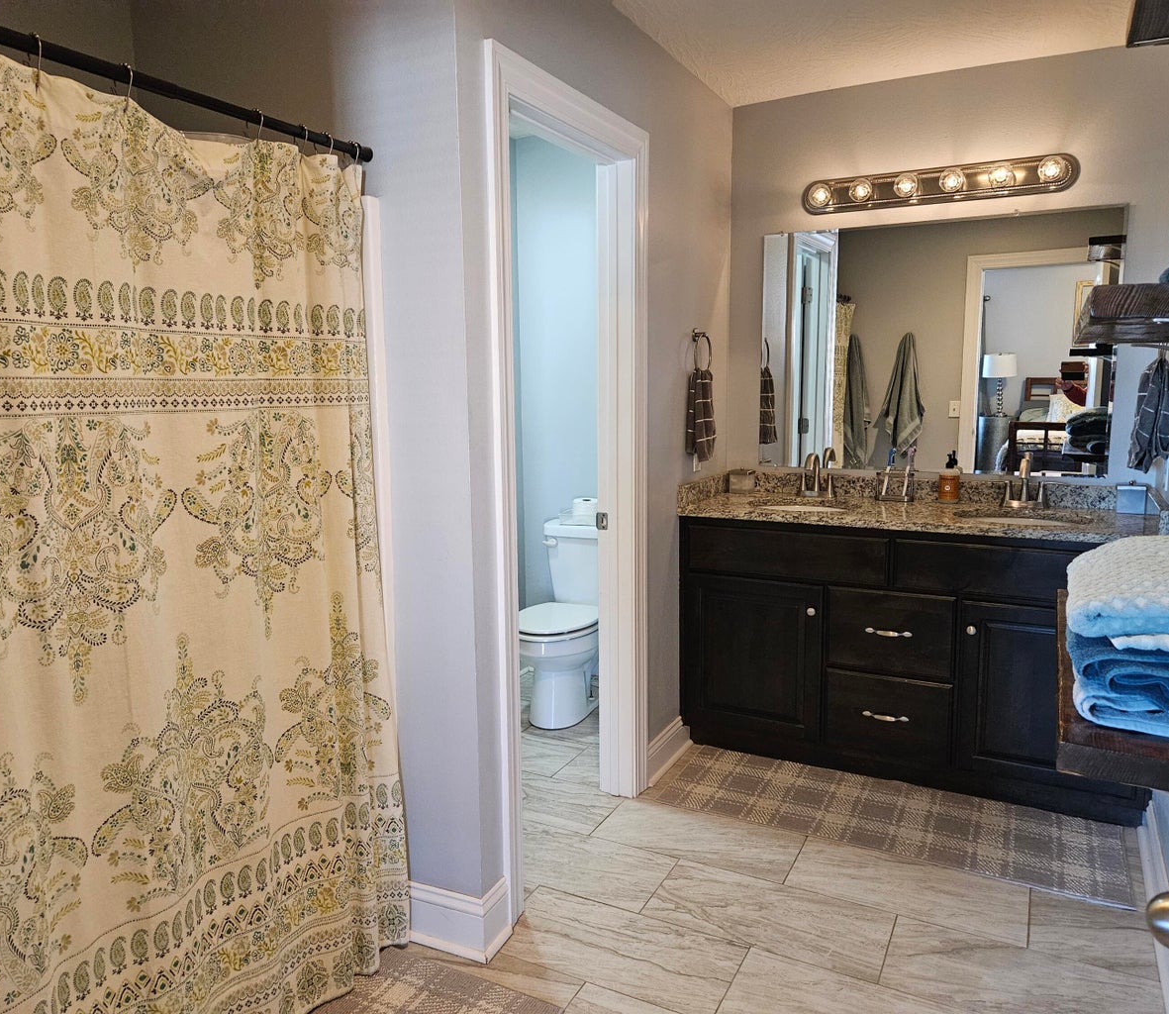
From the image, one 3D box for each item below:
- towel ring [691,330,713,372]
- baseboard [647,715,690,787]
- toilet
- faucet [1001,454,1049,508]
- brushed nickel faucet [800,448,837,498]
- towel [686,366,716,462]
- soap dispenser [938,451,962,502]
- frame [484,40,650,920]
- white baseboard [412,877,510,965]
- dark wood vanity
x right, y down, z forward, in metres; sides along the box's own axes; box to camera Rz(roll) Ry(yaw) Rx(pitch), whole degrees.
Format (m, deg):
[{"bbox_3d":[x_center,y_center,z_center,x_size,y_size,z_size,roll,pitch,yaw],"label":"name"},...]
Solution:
[{"bbox_3d":[0.438,-0.567,3.308,0.060,0.185,0.165,4,9,27],"label":"towel ring"},{"bbox_3d":[0.303,0.867,3.249,0.038,0.125,0.415,4,9,27],"label":"baseboard"},{"bbox_3d":[-0.050,0.478,3.805,0.460,0.740,0.690,4,9,27],"label":"toilet"},{"bbox_3d":[1.556,-0.088,3.167,0.156,0.199,0.140,4,9,27],"label":"faucet"},{"bbox_3d":[0.897,-0.123,3.496,0.155,0.182,0.145,4,9,27],"label":"brushed nickel faucet"},{"bbox_3d":[0.442,-0.337,3.308,0.075,0.340,0.180,4,9,27],"label":"towel"},{"bbox_3d":[1.353,-0.103,3.318,0.074,0.187,0.074,4,9,27],"label":"soap dispenser"},{"bbox_3d":[-0.062,-0.043,2.559,0.150,2.129,0.884,4,9,27],"label":"frame"},{"bbox_3d":[-0.314,1.014,2.258,0.245,0.128,0.141,4,9,27],"label":"white baseboard"},{"bbox_3d":[1.167,0.477,3.283,1.528,0.878,0.525,4,9,27],"label":"dark wood vanity"}]

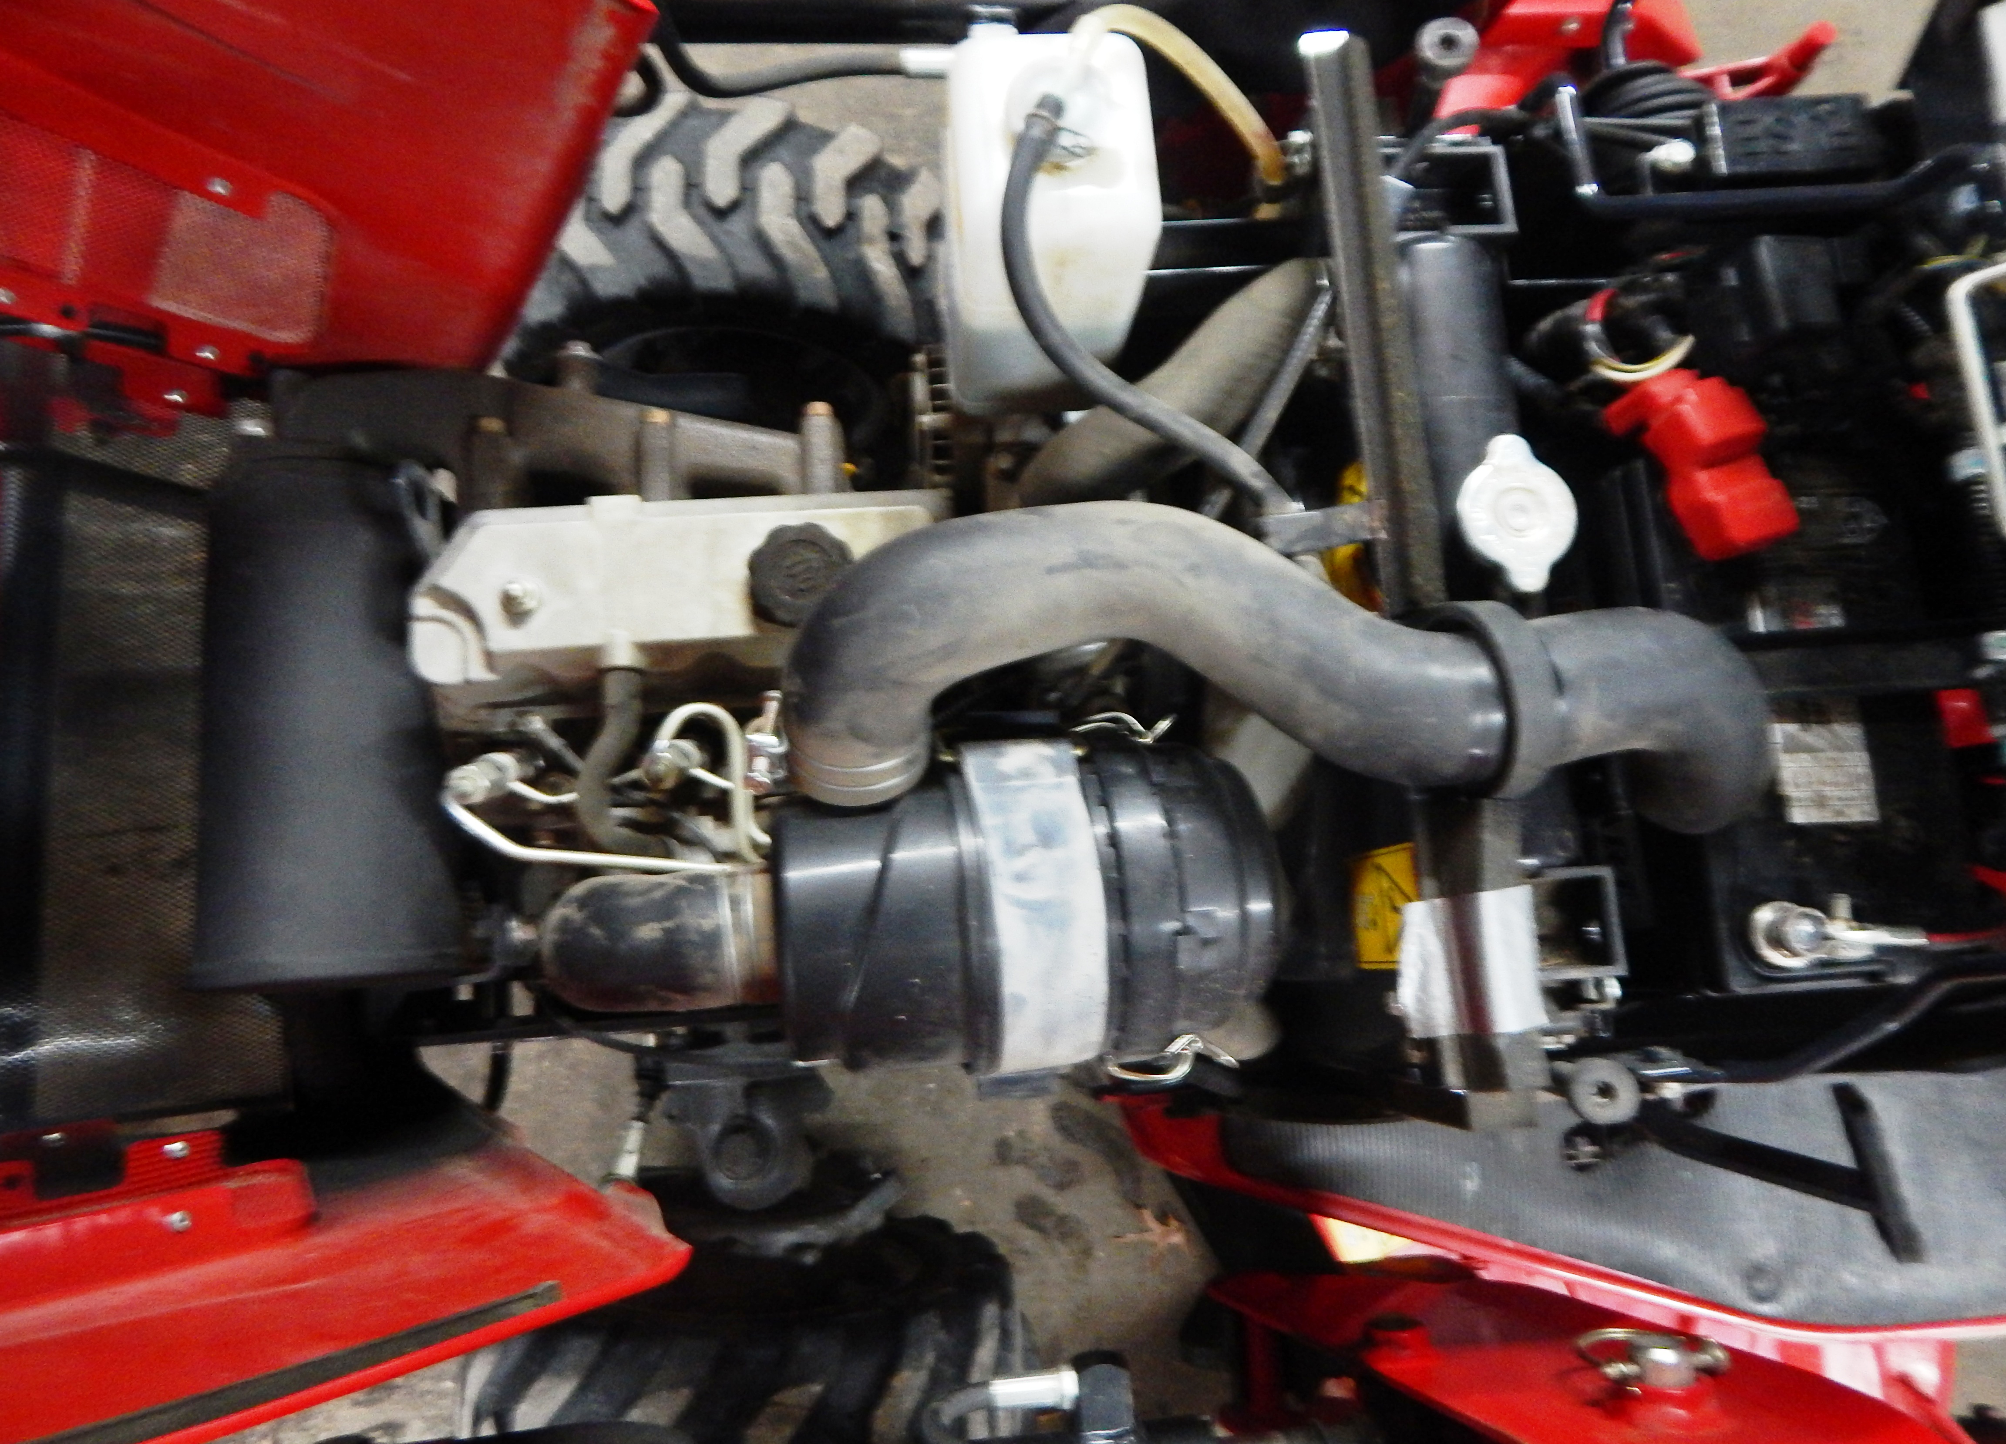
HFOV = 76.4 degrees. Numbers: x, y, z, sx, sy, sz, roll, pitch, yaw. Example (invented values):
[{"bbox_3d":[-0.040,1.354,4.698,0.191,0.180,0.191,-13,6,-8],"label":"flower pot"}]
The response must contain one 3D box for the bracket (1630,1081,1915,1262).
[{"bbox_3d":[0.343,0.200,0.564,0.122,0.050,0.080,-3,79,-2],"label":"bracket"}]

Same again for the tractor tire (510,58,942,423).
[{"bbox_3d":[-0.268,-0.398,1.250,0.455,0.455,0.200,-3,79,-2],"label":"tractor tire"}]

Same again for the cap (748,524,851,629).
[{"bbox_3d":[-0.092,-0.068,0.586,0.049,0.025,0.049,0,79,-1],"label":"cap"}]

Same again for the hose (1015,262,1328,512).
[{"bbox_3d":[0.087,-0.155,0.610,0.190,0.050,0.055,-37,82,-1],"label":"hose"}]

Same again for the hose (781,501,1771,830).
[{"bbox_3d":[0.116,-0.024,0.545,0.400,0.115,0.145,-3,79,-2],"label":"hose"}]

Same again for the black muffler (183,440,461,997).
[{"bbox_3d":[-0.346,0.001,0.648,0.115,0.115,0.262,-8,77,-8],"label":"black muffler"}]

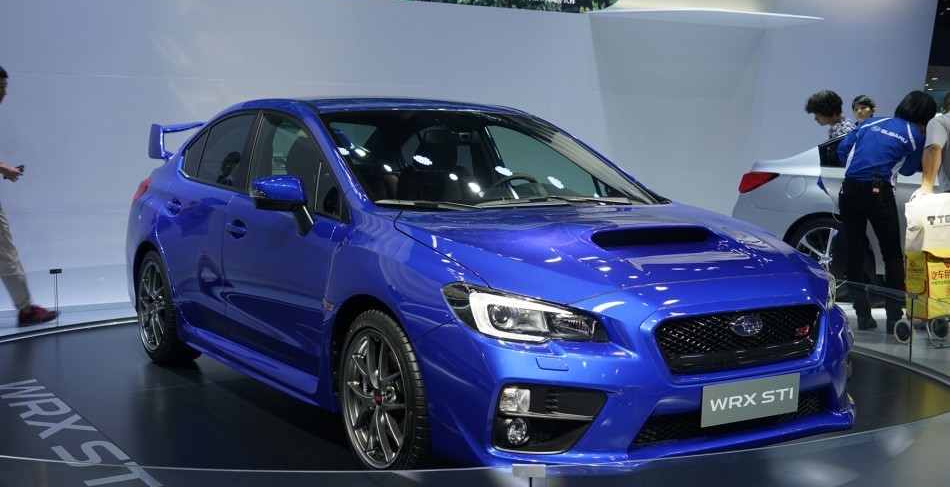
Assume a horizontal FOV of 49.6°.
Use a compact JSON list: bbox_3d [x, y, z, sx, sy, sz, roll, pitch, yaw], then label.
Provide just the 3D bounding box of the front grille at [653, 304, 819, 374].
[{"bbox_3d":[0.862,0.309,3.392,0.770,0.185,0.085,-2,5,-34],"label":"front grille"}]

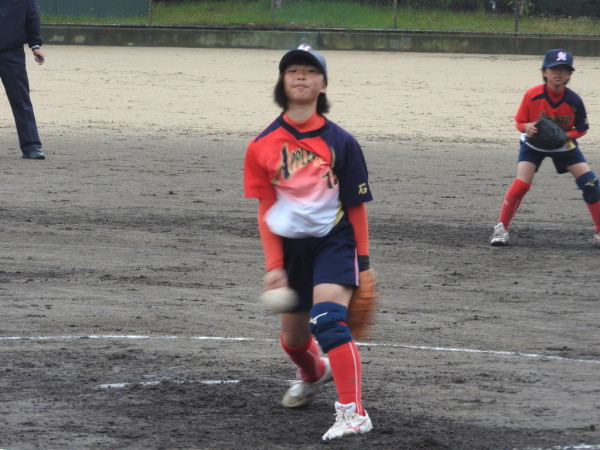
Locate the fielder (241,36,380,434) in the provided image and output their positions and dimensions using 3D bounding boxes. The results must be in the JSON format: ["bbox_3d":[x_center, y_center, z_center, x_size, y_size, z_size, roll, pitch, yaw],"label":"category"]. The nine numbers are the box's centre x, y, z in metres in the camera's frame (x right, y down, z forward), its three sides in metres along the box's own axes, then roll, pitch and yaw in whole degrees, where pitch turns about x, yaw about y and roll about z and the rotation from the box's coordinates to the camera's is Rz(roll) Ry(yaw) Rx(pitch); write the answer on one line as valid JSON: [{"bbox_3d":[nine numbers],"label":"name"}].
[{"bbox_3d":[0.037,0.062,17.500,0.540,1.440,0.950,2,4,12],"label":"fielder"}]

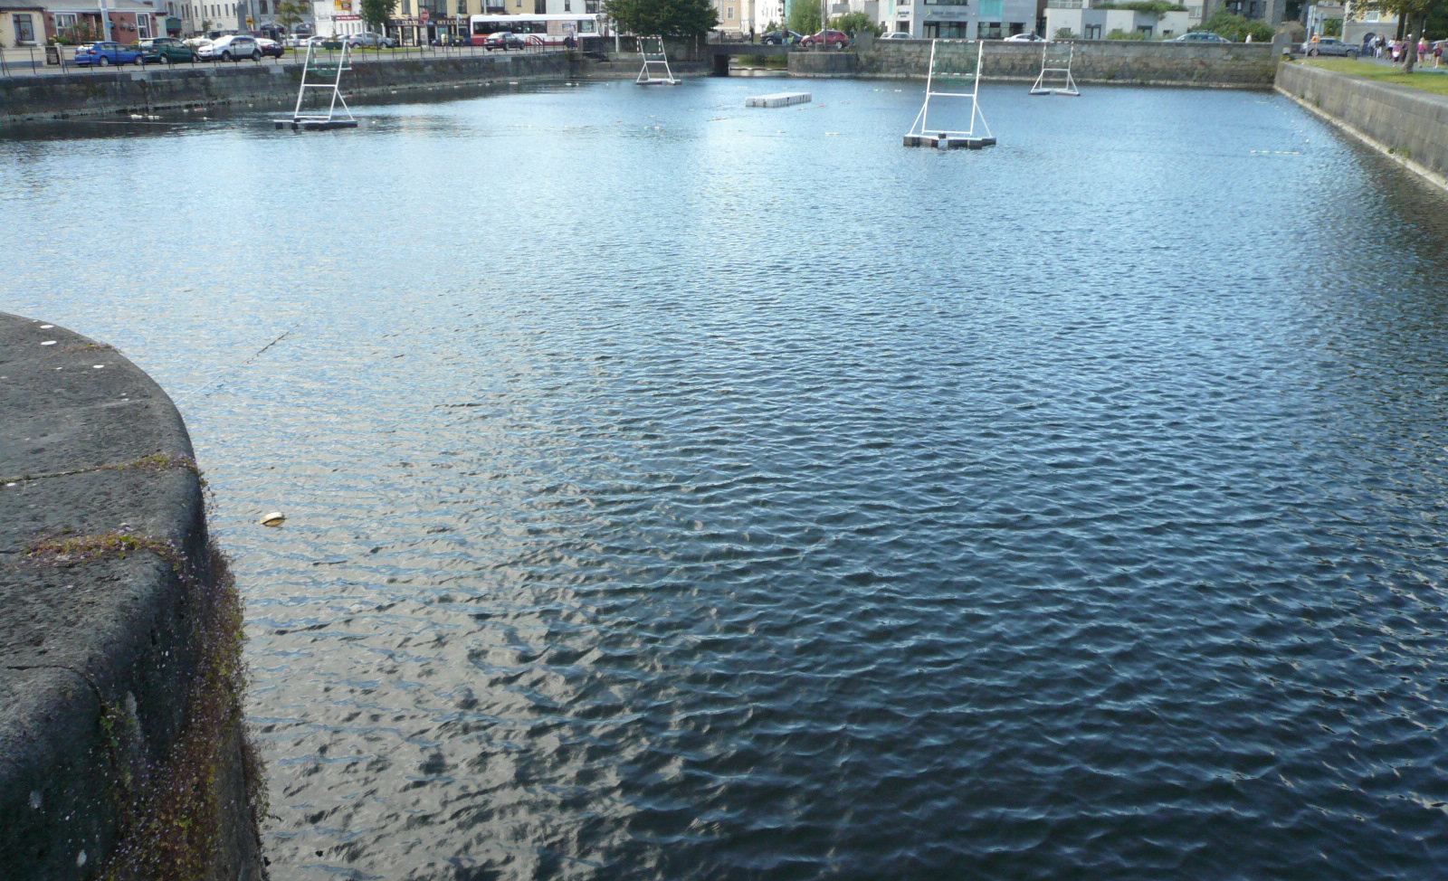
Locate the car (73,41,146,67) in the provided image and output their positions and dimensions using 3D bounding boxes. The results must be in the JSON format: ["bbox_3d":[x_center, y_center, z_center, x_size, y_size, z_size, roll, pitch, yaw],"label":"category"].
[{"bbox_3d":[-37.214,-23.418,71.000,1.720,1.430,4.150,7,20,19],"label":"car"}]

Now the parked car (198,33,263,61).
[{"bbox_3d":[-34.124,-27.091,81.000,1.790,1.620,4.320,8,20,22],"label":"parked car"}]

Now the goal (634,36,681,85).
[{"bbox_3d":[-4.661,-26.506,81.800,2.800,3.200,2.100,7,20,18],"label":"goal"}]

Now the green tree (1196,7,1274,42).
[{"bbox_3d":[39.522,-31.772,90.804,6.400,3.600,4.200,7,20,19],"label":"green tree"}]

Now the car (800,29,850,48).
[{"bbox_3d":[9.122,-36.272,106.000,4.300,1.500,1.780,6,20,15],"label":"car"}]

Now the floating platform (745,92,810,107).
[{"bbox_3d":[2.771,-16.656,57.305,1.500,0.400,6.000,7,20,20],"label":"floating platform"}]

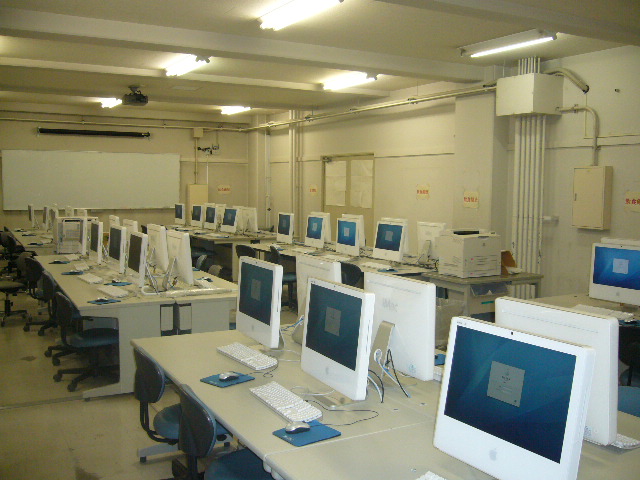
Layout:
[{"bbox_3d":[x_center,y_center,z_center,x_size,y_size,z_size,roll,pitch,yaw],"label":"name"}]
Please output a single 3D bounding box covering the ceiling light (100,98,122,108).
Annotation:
[{"bbox_3d":[-3.725,-2.501,11.704,0.230,0.110,1.250,-2,6,-29],"label":"ceiling light"}]

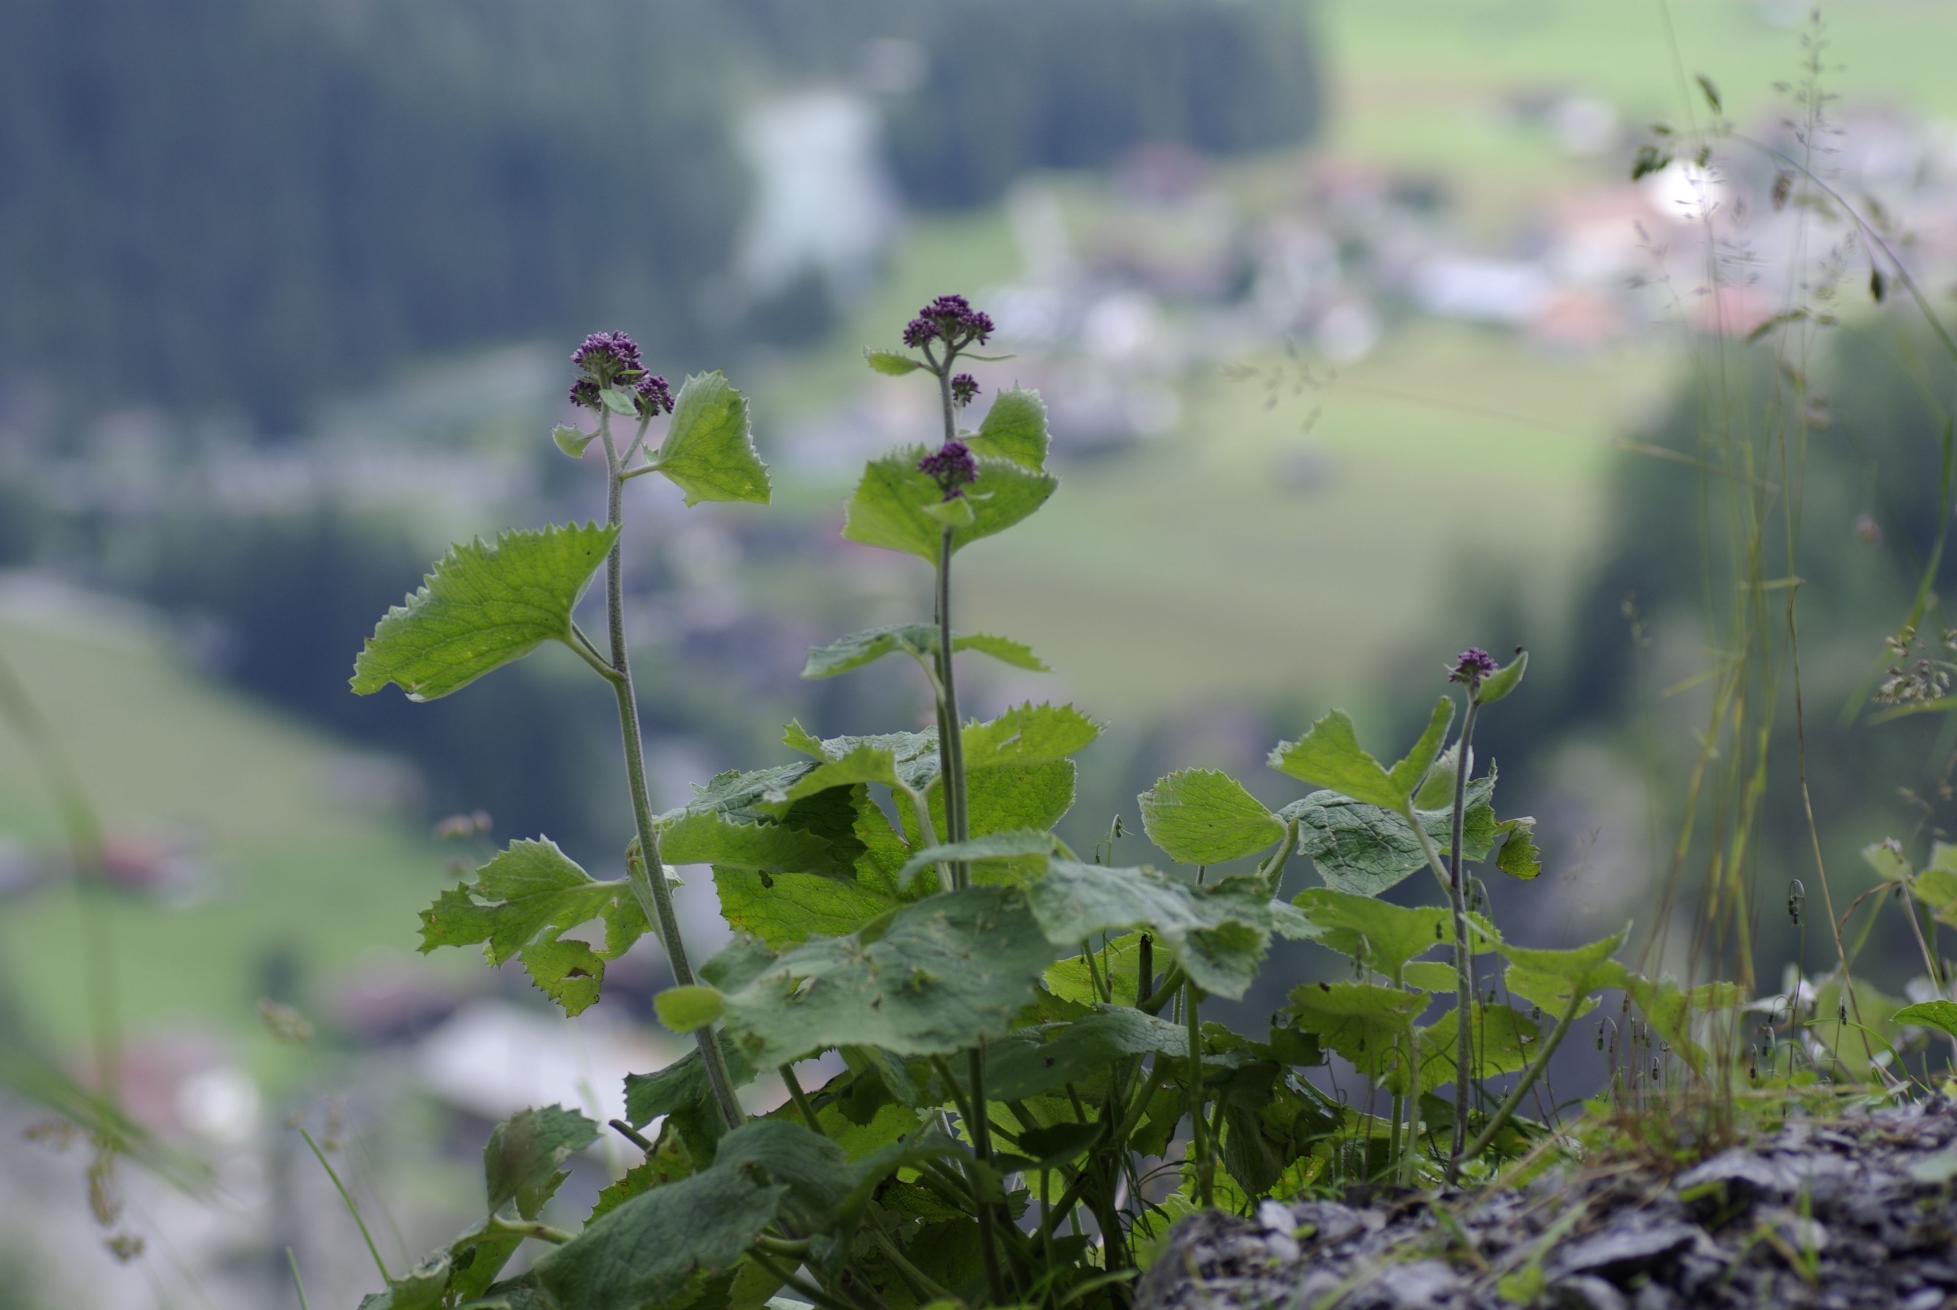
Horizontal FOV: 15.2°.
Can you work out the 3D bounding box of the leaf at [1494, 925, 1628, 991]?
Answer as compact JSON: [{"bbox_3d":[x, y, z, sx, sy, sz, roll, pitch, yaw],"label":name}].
[{"bbox_3d":[0.195,0.101,2.450,0.043,0.011,0.042,-8,-21,-3],"label":"leaf"}]

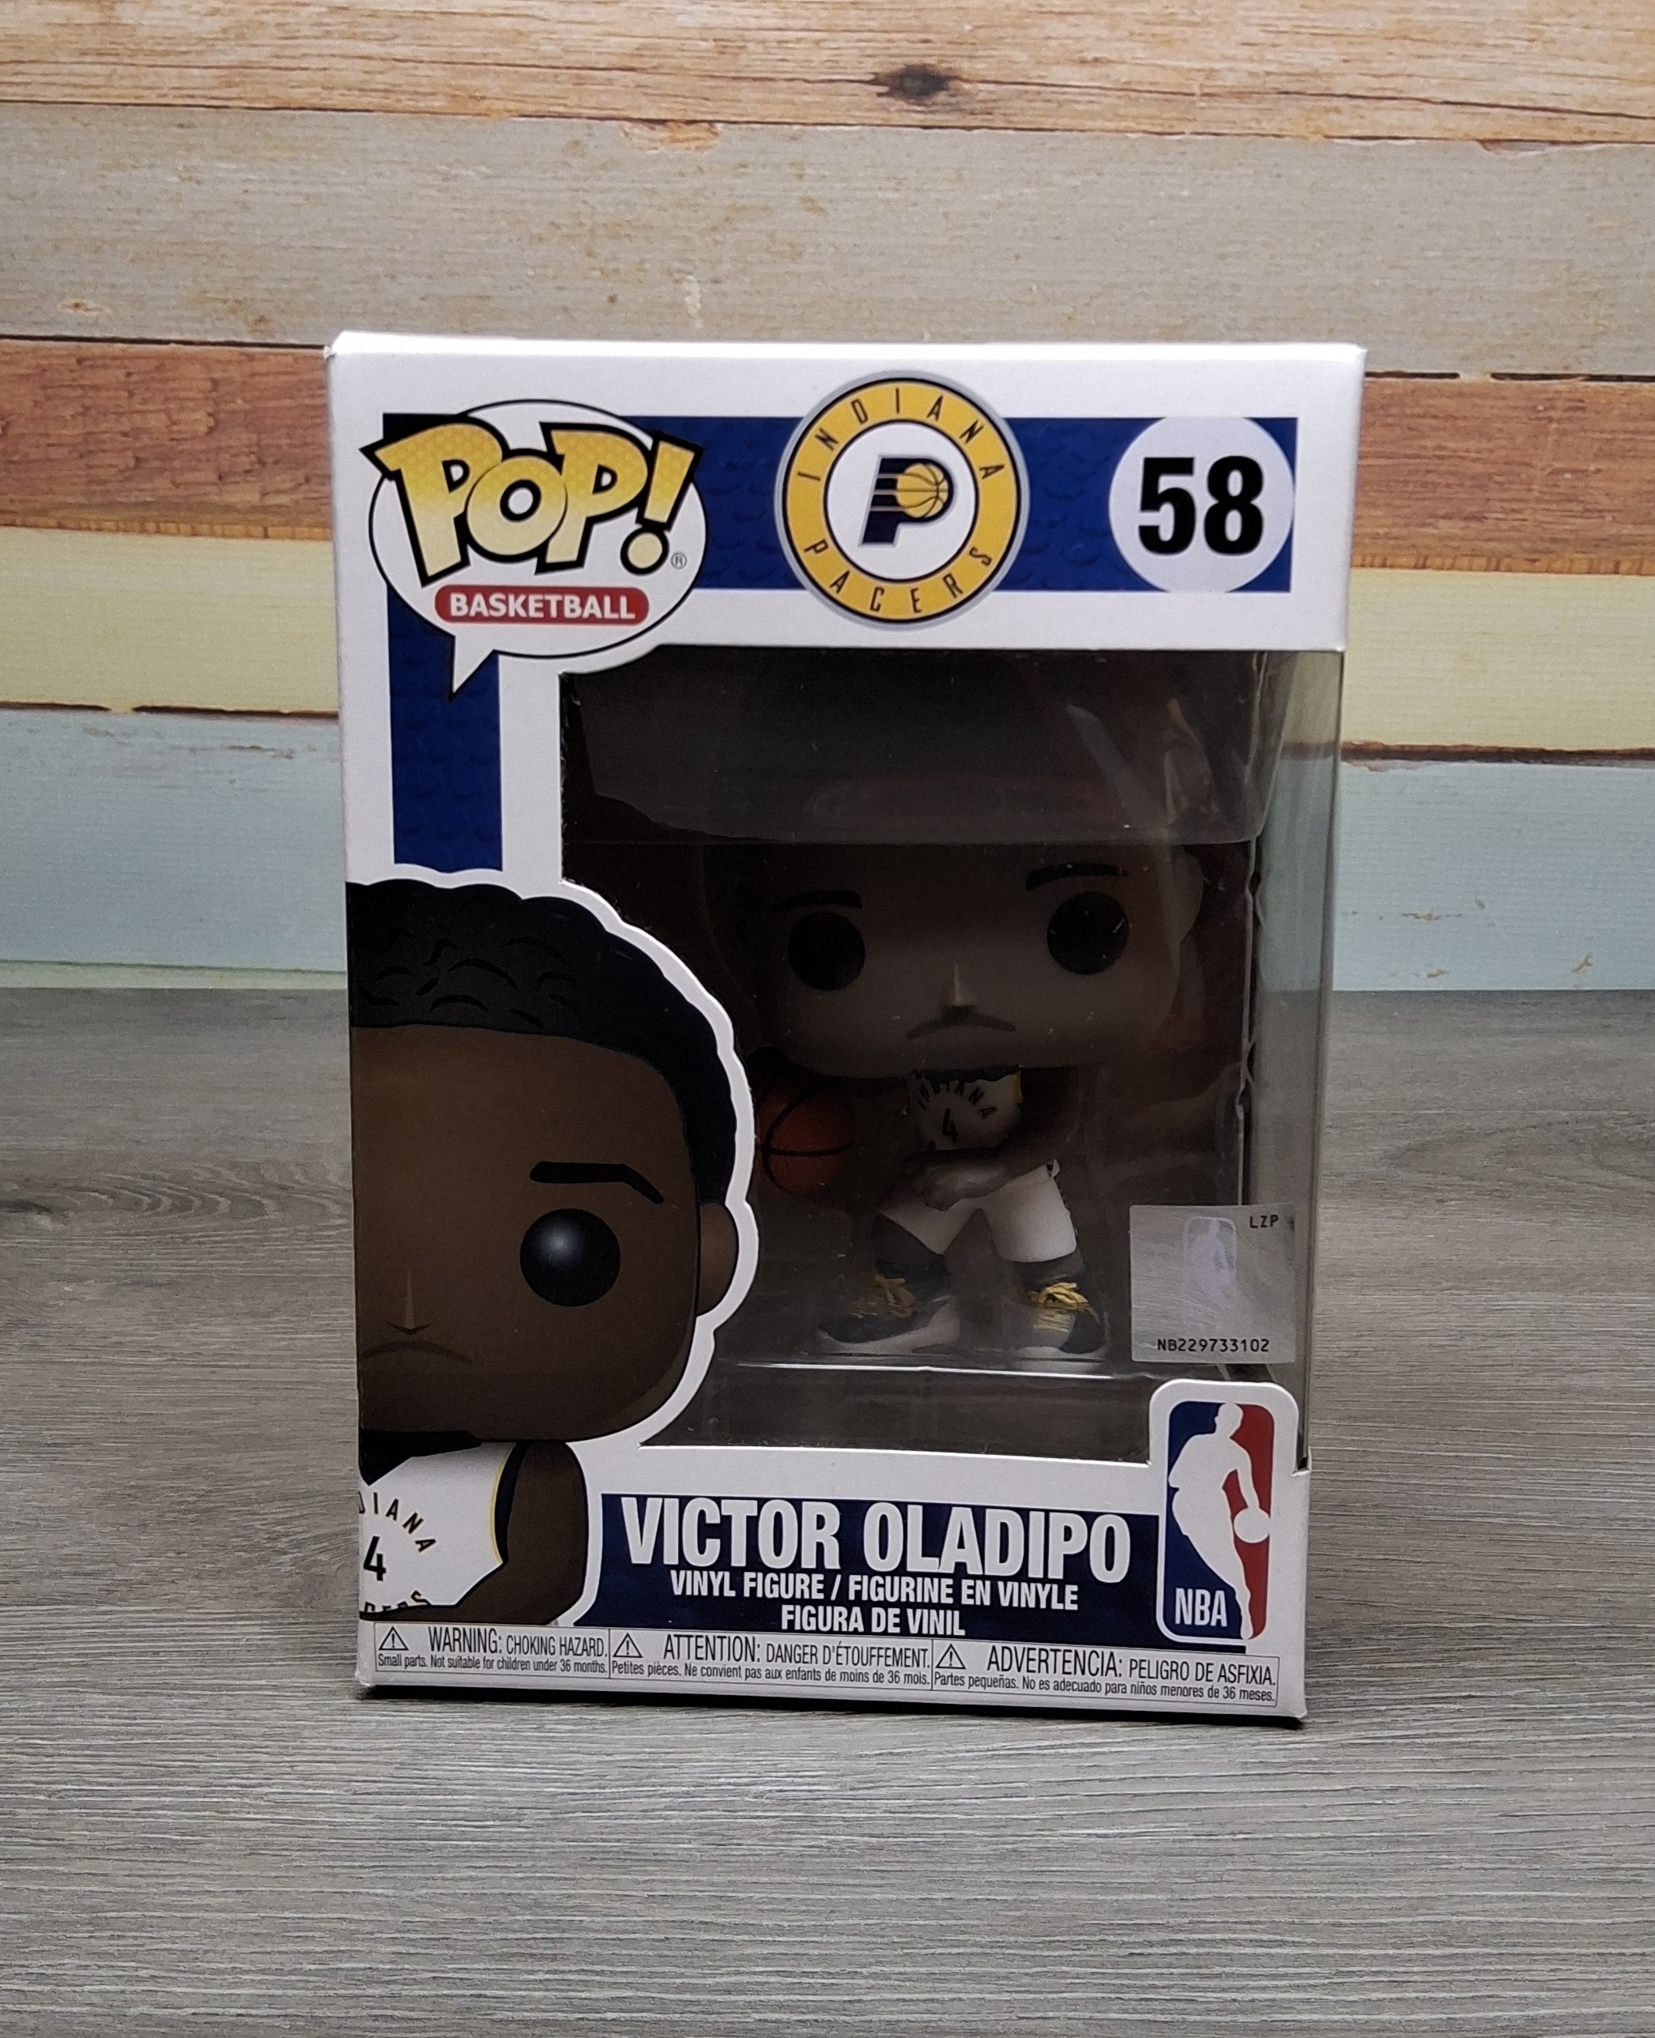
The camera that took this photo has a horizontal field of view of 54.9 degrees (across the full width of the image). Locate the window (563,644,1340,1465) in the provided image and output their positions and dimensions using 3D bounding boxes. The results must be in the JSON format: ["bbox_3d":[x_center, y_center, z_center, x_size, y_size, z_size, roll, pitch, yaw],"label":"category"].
[{"bbox_3d":[0.014,0.005,0.191,0.088,0.097,0.012,1,6,2],"label":"window"}]

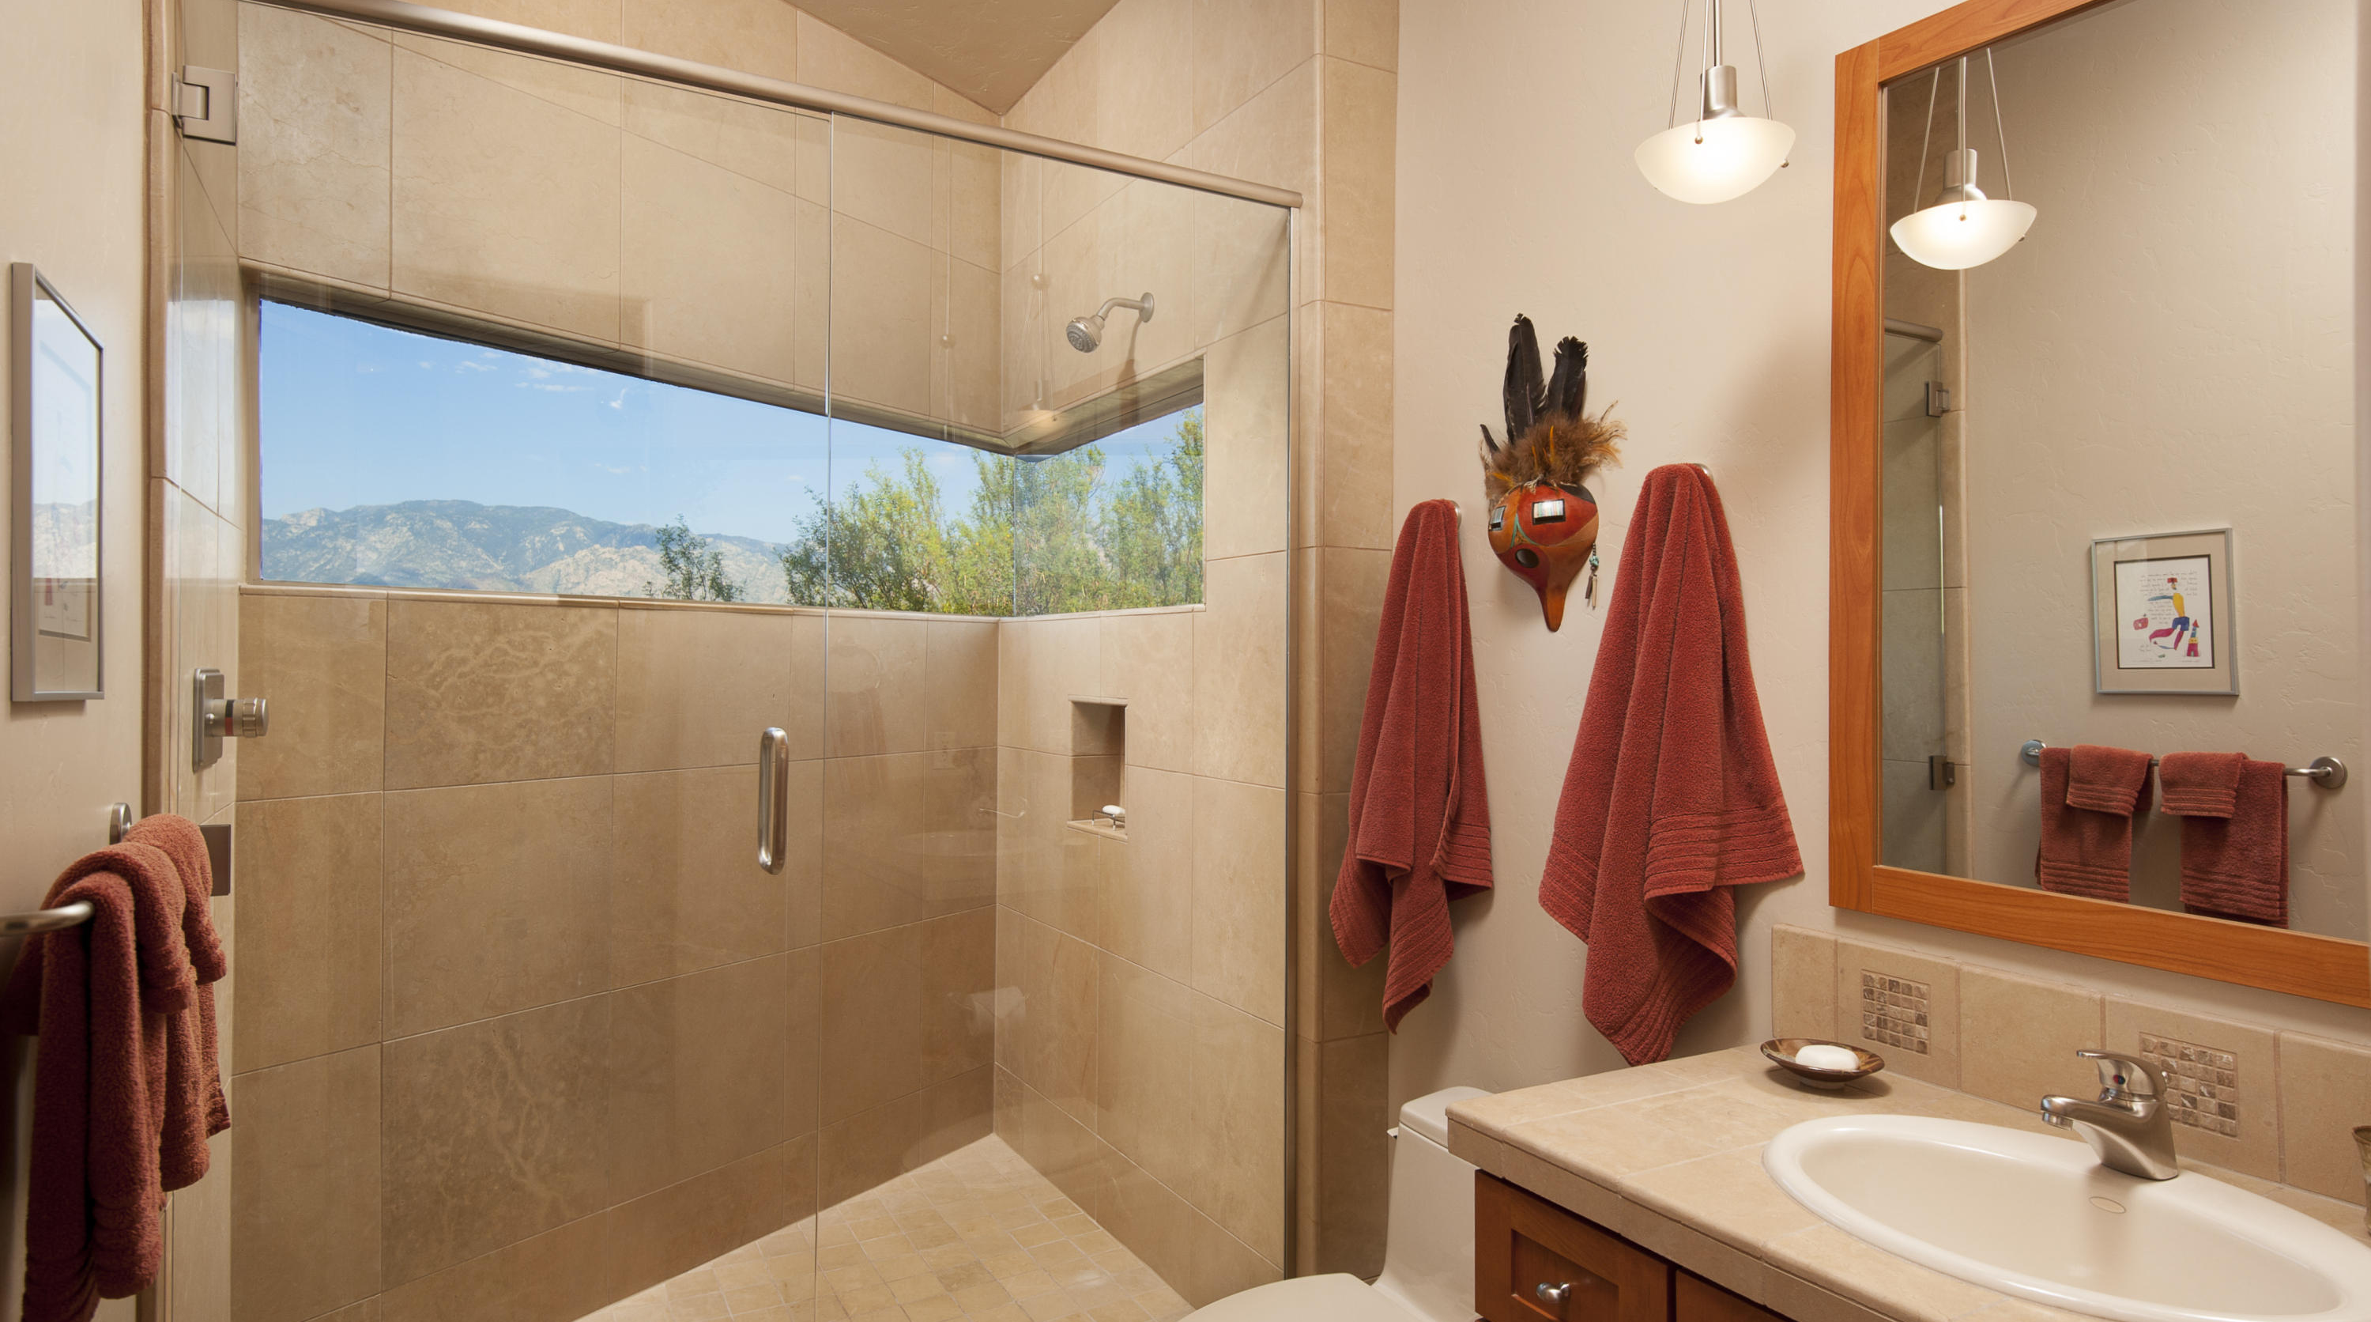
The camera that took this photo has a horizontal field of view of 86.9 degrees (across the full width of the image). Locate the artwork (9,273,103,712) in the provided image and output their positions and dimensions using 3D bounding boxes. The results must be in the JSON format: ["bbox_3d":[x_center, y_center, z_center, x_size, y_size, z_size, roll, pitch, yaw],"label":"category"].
[{"bbox_3d":[-1.093,-0.153,1.214,0.020,0.376,0.300,0,0,-32],"label":"artwork"}]

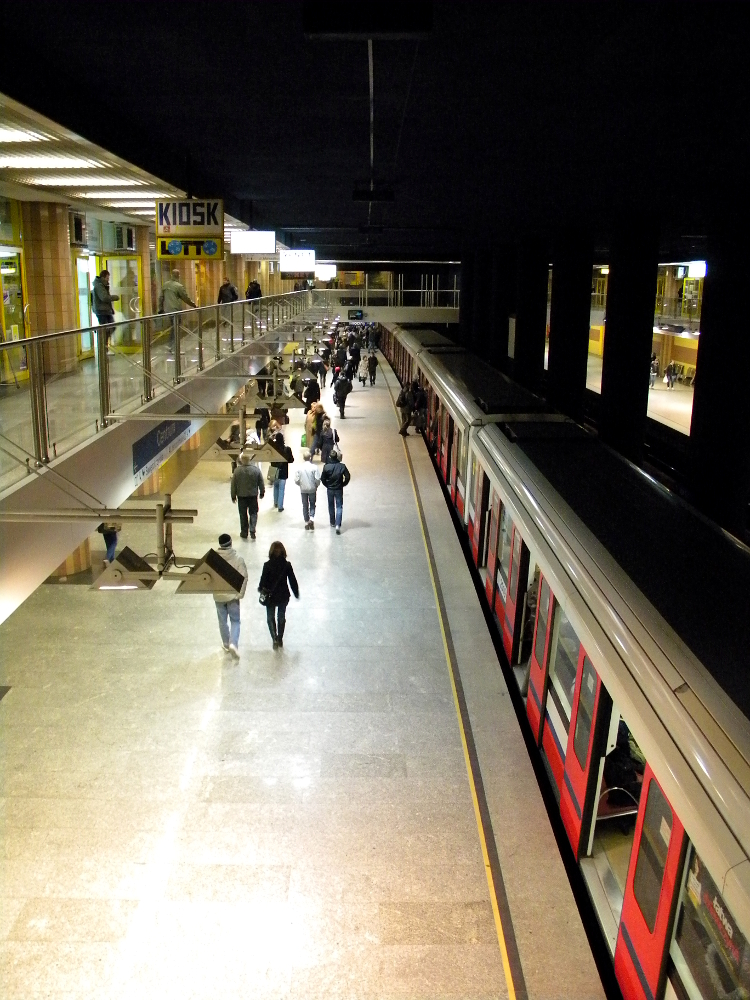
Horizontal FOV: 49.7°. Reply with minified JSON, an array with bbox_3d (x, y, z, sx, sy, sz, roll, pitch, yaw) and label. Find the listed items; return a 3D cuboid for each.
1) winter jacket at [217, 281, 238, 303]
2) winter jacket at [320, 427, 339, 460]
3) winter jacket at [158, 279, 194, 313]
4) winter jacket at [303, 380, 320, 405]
[{"bbox_3d":[-5.144,-7.272,28.239,0.680,0.780,0.380,-1,15,-6],"label":"winter jacket"},{"bbox_3d":[-1.255,-1.575,21.840,0.580,0.920,0.420,1,15,3],"label":"winter jacket"},{"bbox_3d":[-4.303,-4.344,17.447,0.680,0.820,0.500,6,16,20],"label":"winter jacket"},{"bbox_3d":[-2.410,-4.041,30.704,0.600,0.900,0.420,0,15,0],"label":"winter jacket"}]

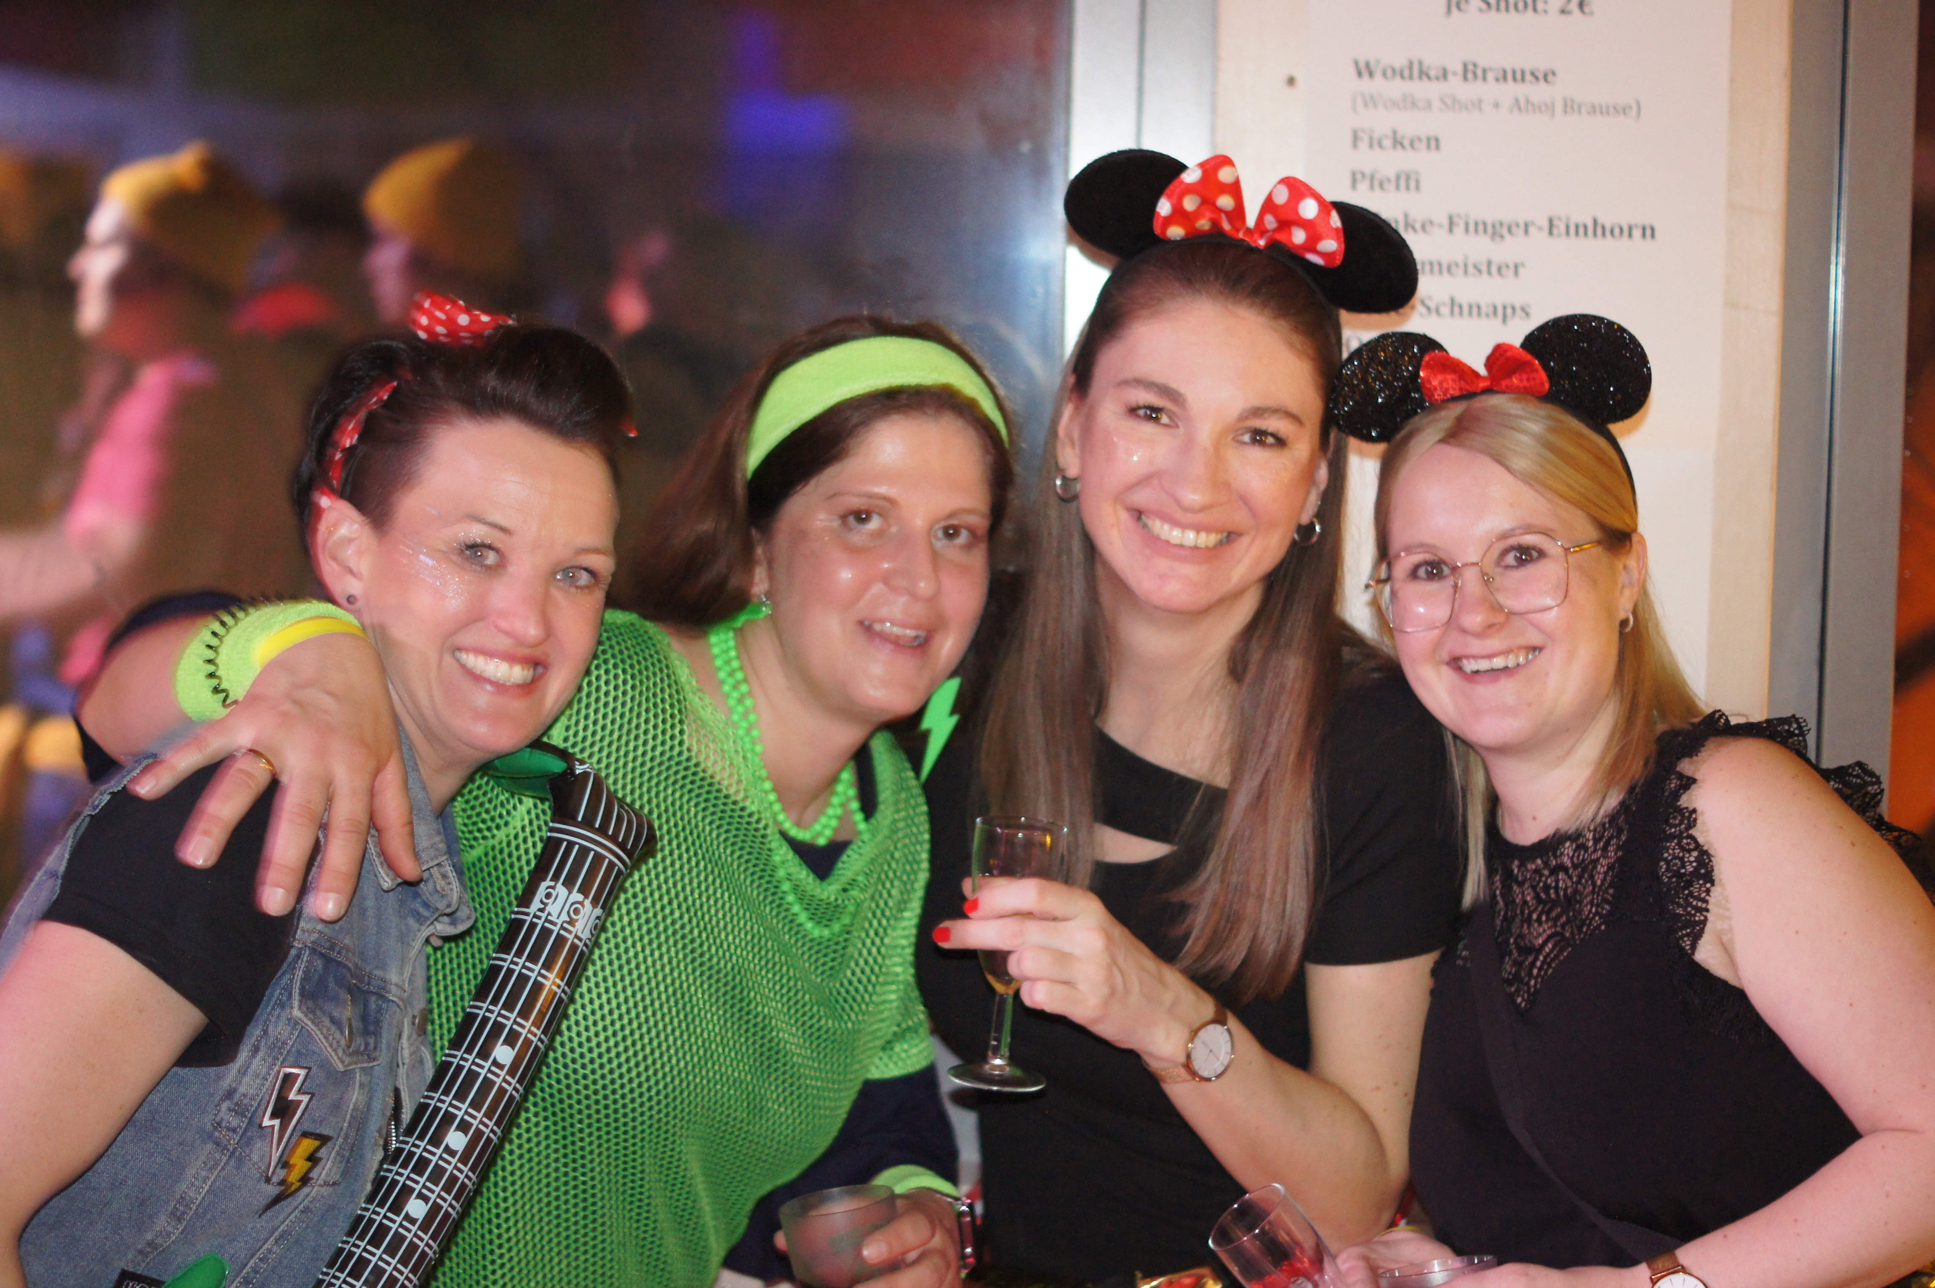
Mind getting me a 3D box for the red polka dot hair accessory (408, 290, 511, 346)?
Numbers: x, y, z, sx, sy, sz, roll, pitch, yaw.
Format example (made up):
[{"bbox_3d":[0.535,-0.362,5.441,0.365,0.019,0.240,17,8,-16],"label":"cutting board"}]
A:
[{"bbox_3d":[-0.287,-0.183,2.280,0.060,0.032,0.036,12,3,-23],"label":"red polka dot hair accessory"}]

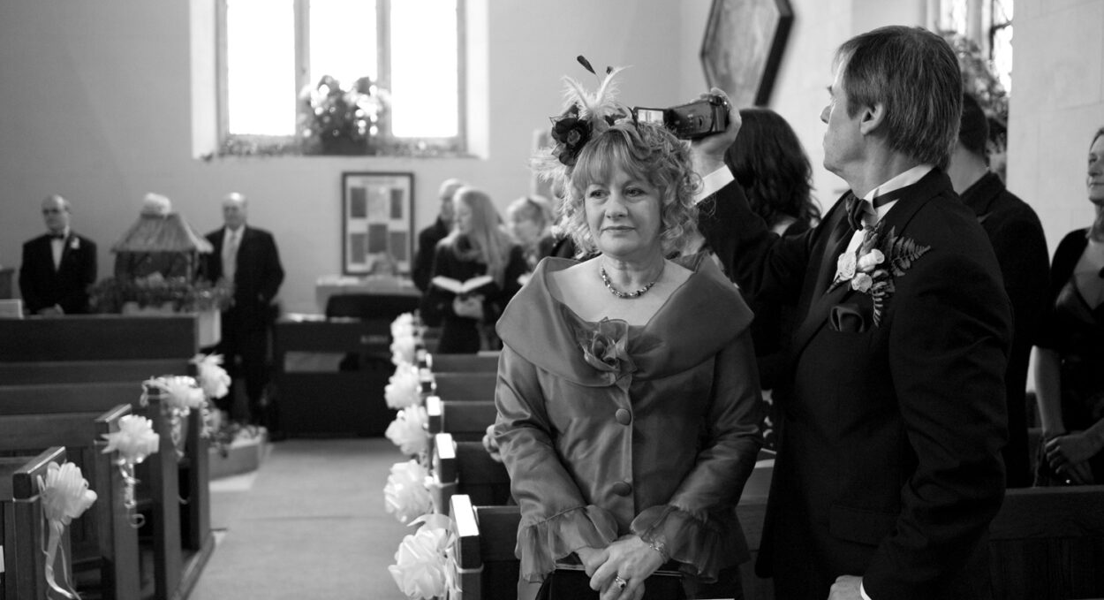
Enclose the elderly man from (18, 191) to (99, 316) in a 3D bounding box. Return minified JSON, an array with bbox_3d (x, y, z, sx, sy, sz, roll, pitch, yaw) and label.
[{"bbox_3d":[-3.640,0.078,8.629,0.540,1.702,0.340,-1,4,-11],"label":"elderly man"}]

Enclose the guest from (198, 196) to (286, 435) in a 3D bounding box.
[{"bbox_3d":[-2.313,0.090,8.716,0.580,1.782,0.360,0,3,-7],"label":"guest"}]

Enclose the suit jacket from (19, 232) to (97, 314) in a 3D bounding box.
[{"bbox_3d":[-3.642,-0.150,8.612,0.540,0.760,0.320,-1,4,-11],"label":"suit jacket"}]

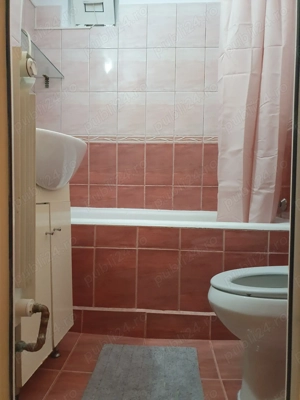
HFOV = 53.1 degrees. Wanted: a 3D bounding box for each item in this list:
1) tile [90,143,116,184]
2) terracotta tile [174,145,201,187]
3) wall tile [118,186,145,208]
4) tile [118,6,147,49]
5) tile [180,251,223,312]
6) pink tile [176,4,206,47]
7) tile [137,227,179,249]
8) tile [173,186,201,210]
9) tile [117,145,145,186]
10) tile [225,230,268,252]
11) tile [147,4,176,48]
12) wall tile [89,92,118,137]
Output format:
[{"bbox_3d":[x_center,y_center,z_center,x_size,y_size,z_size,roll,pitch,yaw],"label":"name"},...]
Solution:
[{"bbox_3d":[-0.338,-0.258,2.151,0.200,0.301,0.012,1,2,3],"label":"tile"},{"bbox_3d":[0.269,-0.241,2.108,0.200,0.297,0.015,1,3,4],"label":"terracotta tile"},{"bbox_3d":[-0.136,-0.019,2.143,0.200,0.164,0.015,1,3,4],"label":"wall tile"},{"bbox_3d":[-0.119,-1.215,2.108,0.200,0.300,0.015,1,1,3],"label":"tile"},{"bbox_3d":[0.239,0.378,1.411,0.200,0.282,0.015,1,1,3],"label":"tile"},{"bbox_3d":[0.284,-1.207,2.084,0.200,0.300,0.015,1,1,3],"label":"pink tile"},{"bbox_3d":[0.043,0.181,1.410,0.200,0.103,0.015,1,3,4],"label":"tile"},{"bbox_3d":[0.265,-0.011,2.119,0.200,0.164,0.015,1,3,4],"label":"tile"},{"bbox_3d":[-0.132,-0.250,2.133,0.200,0.297,0.015,1,3,4],"label":"tile"},{"bbox_3d":[0.444,0.189,1.394,0.200,0.101,0.015,1,1,3],"label":"tile"},{"bbox_3d":[0.082,-1.211,2.096,0.200,0.300,0.015,1,1,3],"label":"tile"},{"bbox_3d":[-0.332,-0.615,2.135,0.200,0.300,0.015,1,1,3],"label":"wall tile"}]

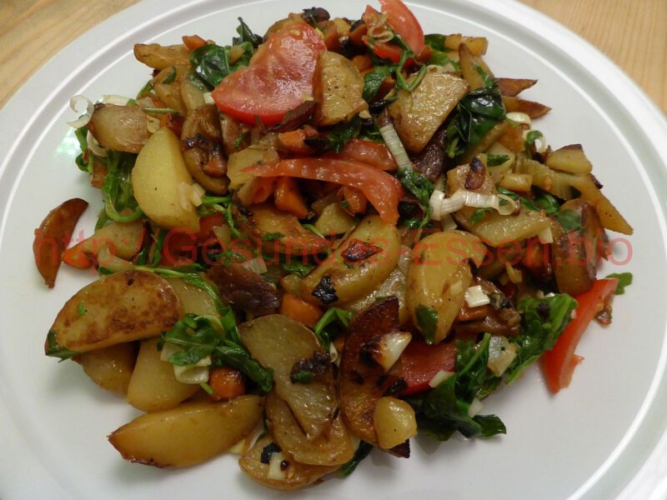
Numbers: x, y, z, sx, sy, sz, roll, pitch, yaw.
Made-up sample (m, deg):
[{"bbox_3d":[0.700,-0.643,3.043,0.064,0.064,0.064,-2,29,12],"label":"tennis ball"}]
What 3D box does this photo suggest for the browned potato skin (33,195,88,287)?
[{"bbox_3d":[-0.106,-0.002,0.187,0.012,0.010,0.037,5,61,2],"label":"browned potato skin"}]

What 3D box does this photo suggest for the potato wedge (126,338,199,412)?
[{"bbox_3d":[-0.053,0.037,0.158,0.022,0.019,0.034,23,63,11],"label":"potato wedge"}]

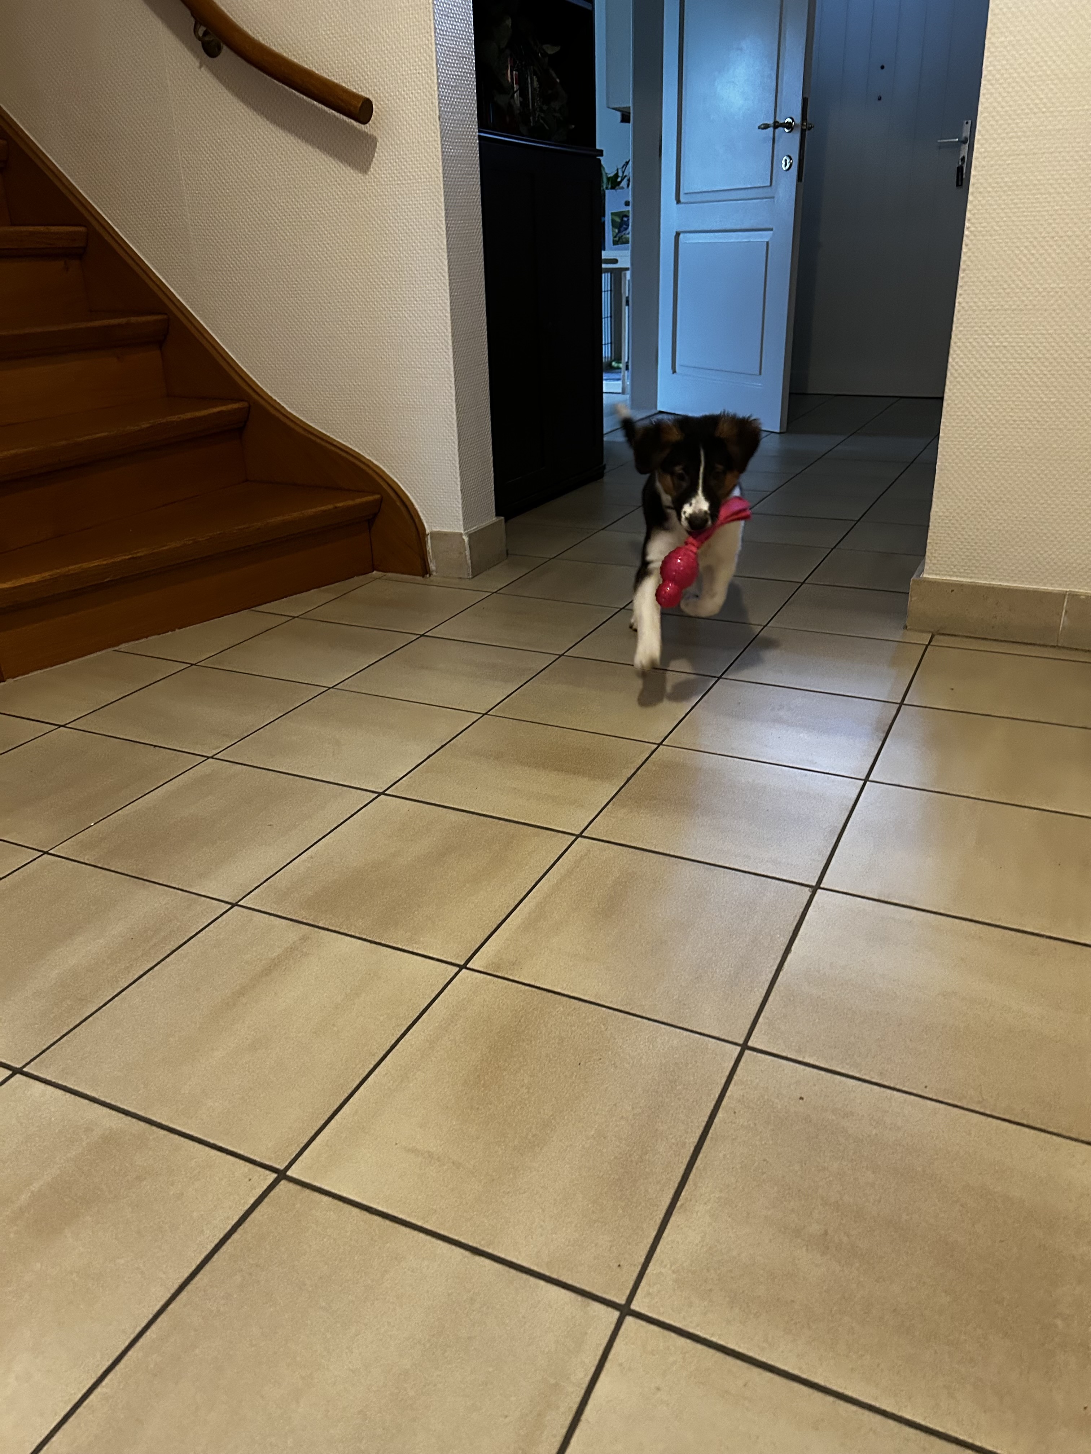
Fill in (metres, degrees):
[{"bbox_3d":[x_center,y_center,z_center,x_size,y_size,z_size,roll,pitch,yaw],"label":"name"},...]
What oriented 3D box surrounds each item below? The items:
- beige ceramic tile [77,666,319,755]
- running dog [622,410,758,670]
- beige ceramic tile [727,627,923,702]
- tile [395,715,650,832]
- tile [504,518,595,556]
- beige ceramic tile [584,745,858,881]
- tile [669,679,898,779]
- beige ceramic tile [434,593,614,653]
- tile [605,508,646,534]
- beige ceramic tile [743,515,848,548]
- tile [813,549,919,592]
[{"bbox_3d":[-0.573,-0.029,1.820,0.297,0.010,0.297,10,26,24],"label":"beige ceramic tile"},{"bbox_3d":[0.237,-0.339,1.930,0.225,0.430,0.480,-5,24,-7],"label":"running dog"},{"bbox_3d":[0.506,-0.114,1.951,0.297,0.012,0.297,10,26,24],"label":"beige ceramic tile"},{"bbox_3d":[-0.027,0.065,1.576,0.297,0.012,0.297,10,26,24],"label":"tile"},{"bbox_3d":[-0.049,-0.479,2.811,0.285,0.010,0.297,10,26,24],"label":"tile"},{"bbox_3d":[0.246,0.113,1.460,0.297,0.012,0.297,10,26,24],"label":"beige ceramic tile"},{"bbox_3d":[0.376,-0.001,1.710,0.297,0.012,0.297,10,26,24],"label":"tile"},{"bbox_3d":[-0.041,-0.208,2.196,0.297,0.010,0.297,10,26,24],"label":"beige ceramic tile"},{"bbox_3d":[0.351,-0.545,2.938,0.297,0.012,0.297,10,26,24],"label":"tile"},{"bbox_3d":[0.624,-0.499,2.817,0.297,0.012,0.297,10,26,24],"label":"beige ceramic tile"},{"bbox_3d":[0.759,-0.340,2.450,0.282,0.012,0.297,10,26,24],"label":"tile"}]

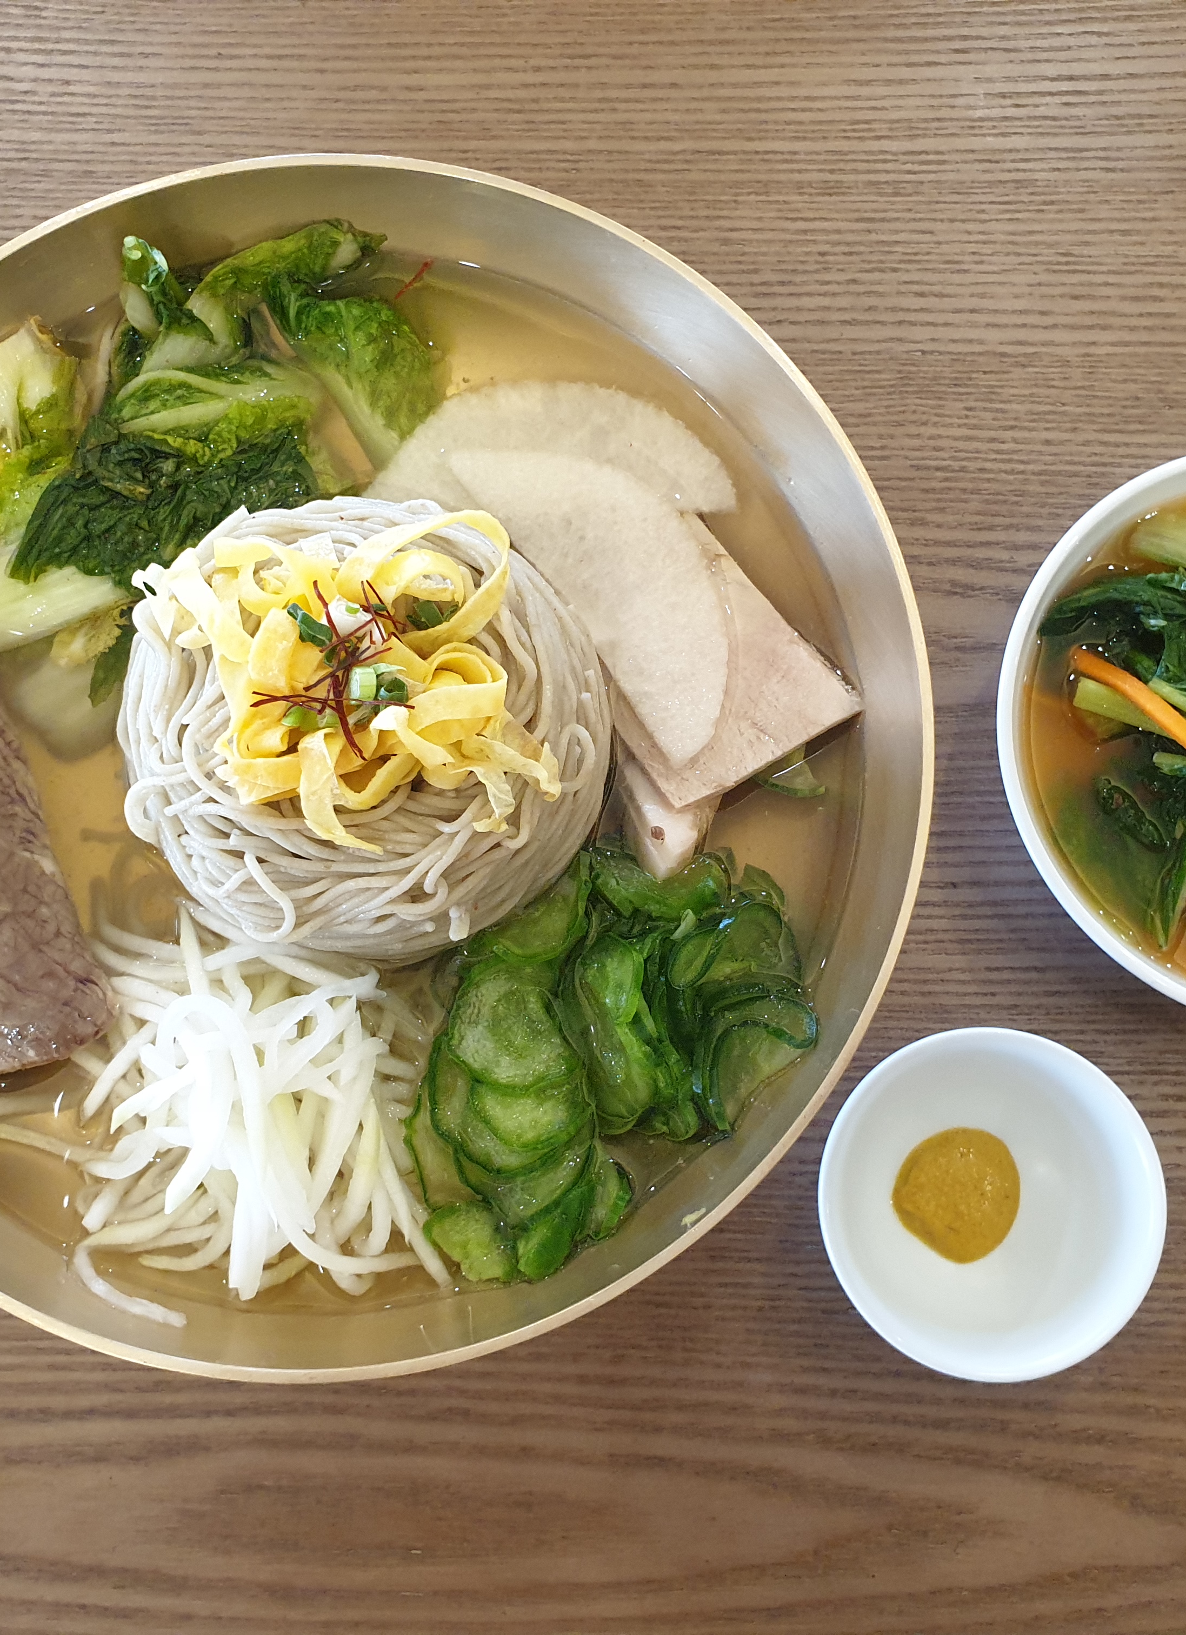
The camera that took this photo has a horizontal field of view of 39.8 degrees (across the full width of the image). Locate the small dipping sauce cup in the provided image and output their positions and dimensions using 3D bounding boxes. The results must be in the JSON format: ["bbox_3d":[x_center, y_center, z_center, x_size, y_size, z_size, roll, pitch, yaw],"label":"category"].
[{"bbox_3d":[0.083,0.082,0.356,0.072,0.034,0.072,0,81,1],"label":"small dipping sauce cup"}]

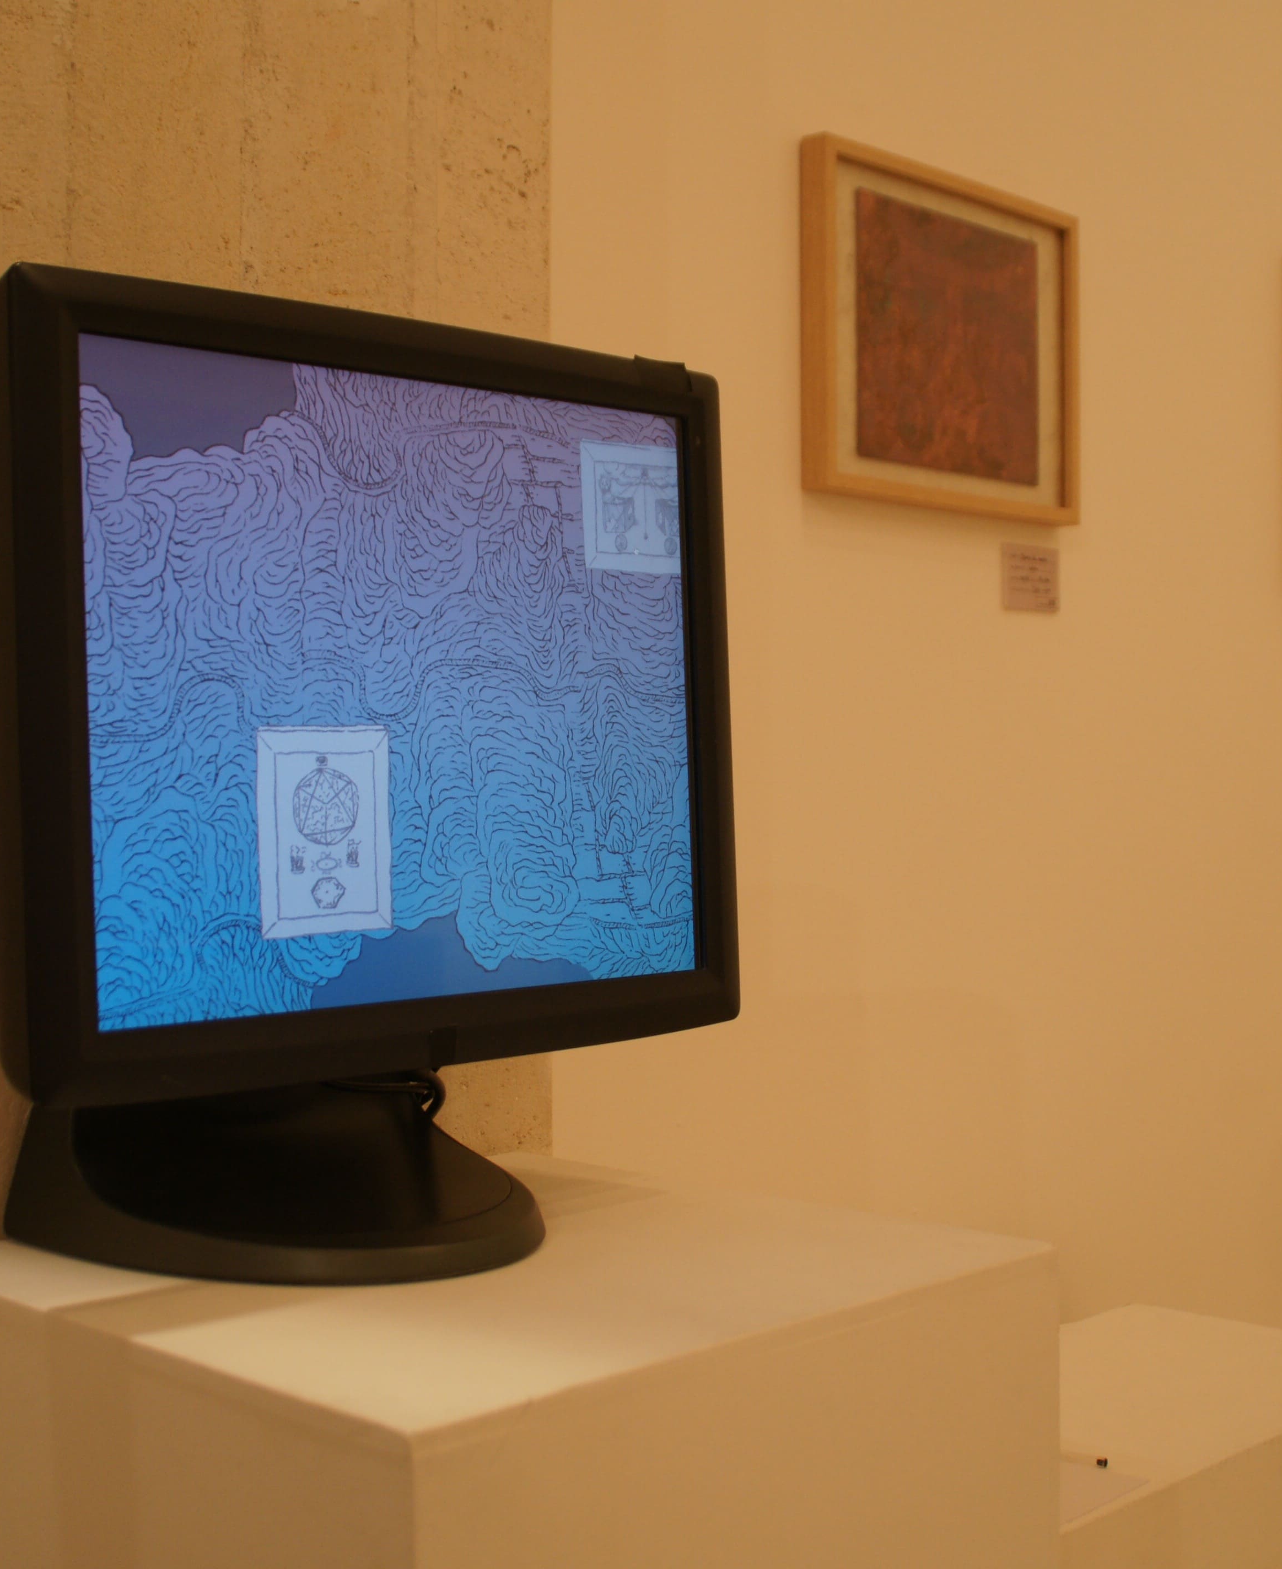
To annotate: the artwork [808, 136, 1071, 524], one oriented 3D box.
[{"bbox_3d":[0.300,-0.426,2.094,0.029,0.318,0.421,0,1,43],"label":"artwork"}]

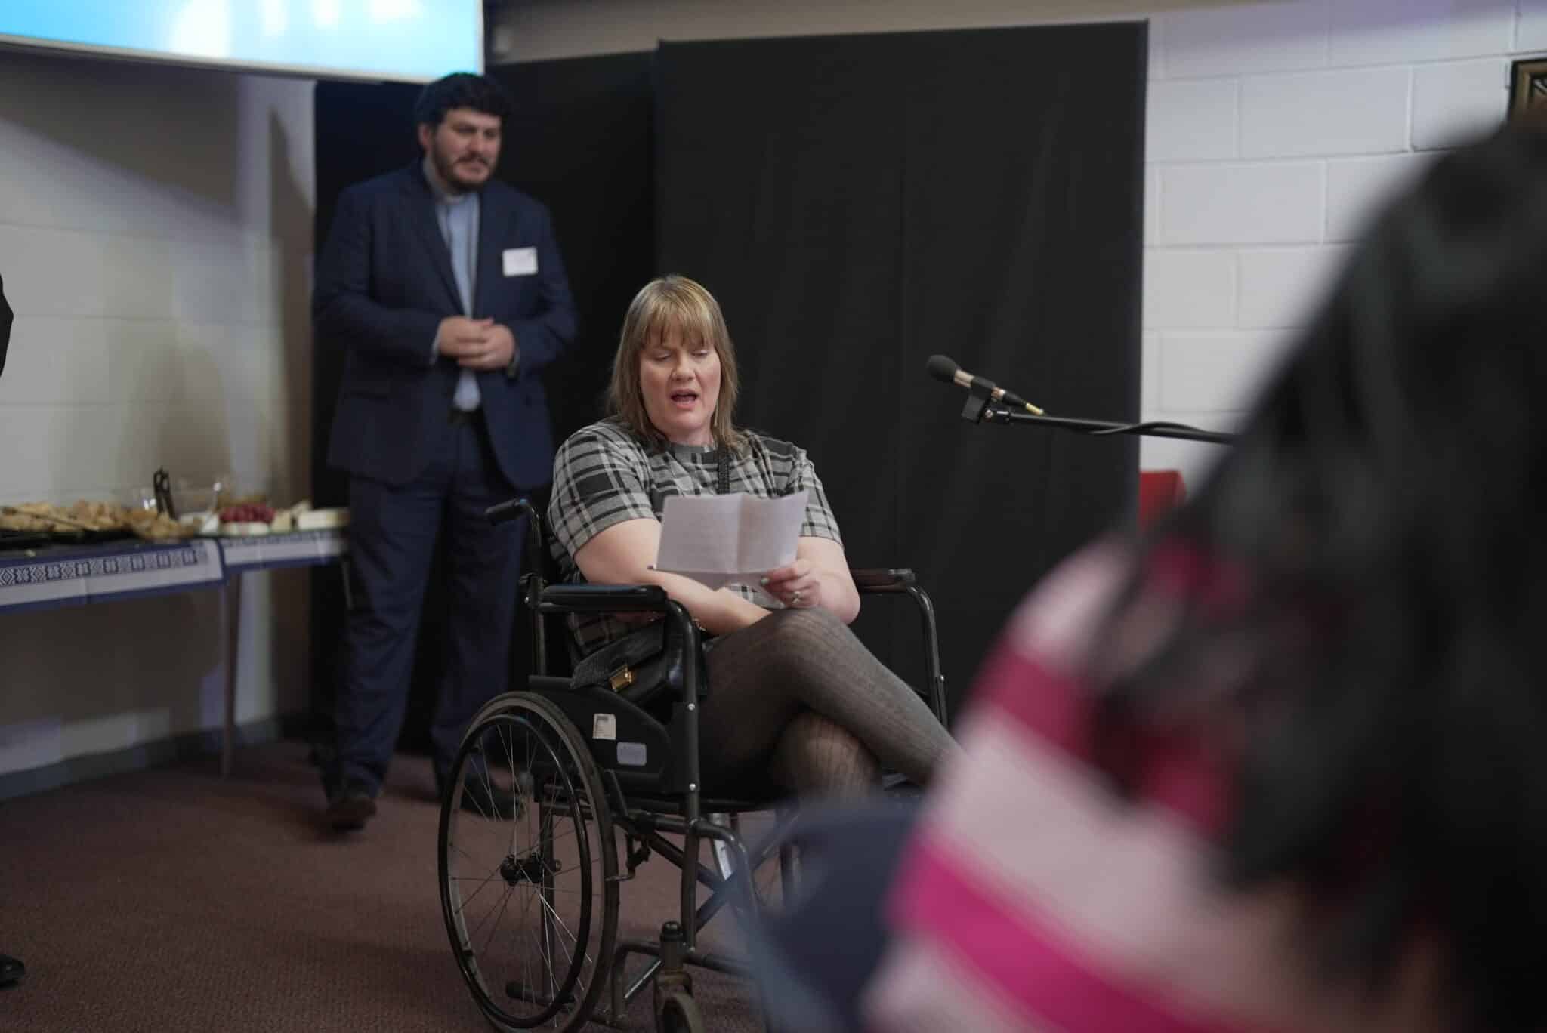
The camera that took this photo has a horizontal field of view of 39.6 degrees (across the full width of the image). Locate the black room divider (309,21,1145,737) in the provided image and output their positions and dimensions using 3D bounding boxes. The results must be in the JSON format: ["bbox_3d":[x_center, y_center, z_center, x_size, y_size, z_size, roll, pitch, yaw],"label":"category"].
[{"bbox_3d":[-0.287,-0.251,5.628,2.528,1.925,0.272,3,4,28],"label":"black room divider"}]

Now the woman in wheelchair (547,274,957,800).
[{"bbox_3d":[0.015,0.209,3.504,0.580,1.190,0.780,-2,5,-35],"label":"woman in wheelchair"}]

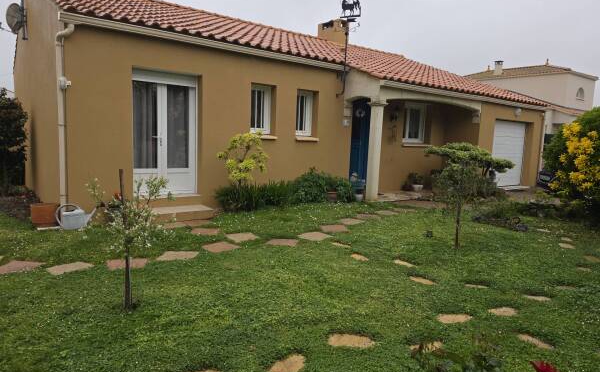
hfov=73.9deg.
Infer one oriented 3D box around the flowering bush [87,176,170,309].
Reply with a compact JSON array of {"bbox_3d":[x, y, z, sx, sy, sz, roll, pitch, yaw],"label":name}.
[{"bbox_3d":[-1.402,0.446,3.260,0.660,1.170,0.620,-1,7,-23],"label":"flowering bush"}]

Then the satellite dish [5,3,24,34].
[{"bbox_3d":[-6.030,-3.538,8.423,0.220,0.630,0.600,1,7,-8],"label":"satellite dish"}]

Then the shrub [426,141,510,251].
[{"bbox_3d":[2.299,0.143,5.440,1.050,1.450,1.000,5,7,23],"label":"shrub"}]

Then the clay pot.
[{"bbox_3d":[-3.923,0.426,6.143,0.380,0.340,0.360,-3,8,-36],"label":"clay pot"}]

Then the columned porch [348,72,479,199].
[{"bbox_3d":[2.932,-1.139,10.113,4.200,2.600,1.300,-3,8,-36],"label":"columned porch"}]

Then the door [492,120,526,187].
[{"bbox_3d":[6.416,-0.991,12.414,2.380,2.030,0.100,-3,8,-36],"label":"door"}]

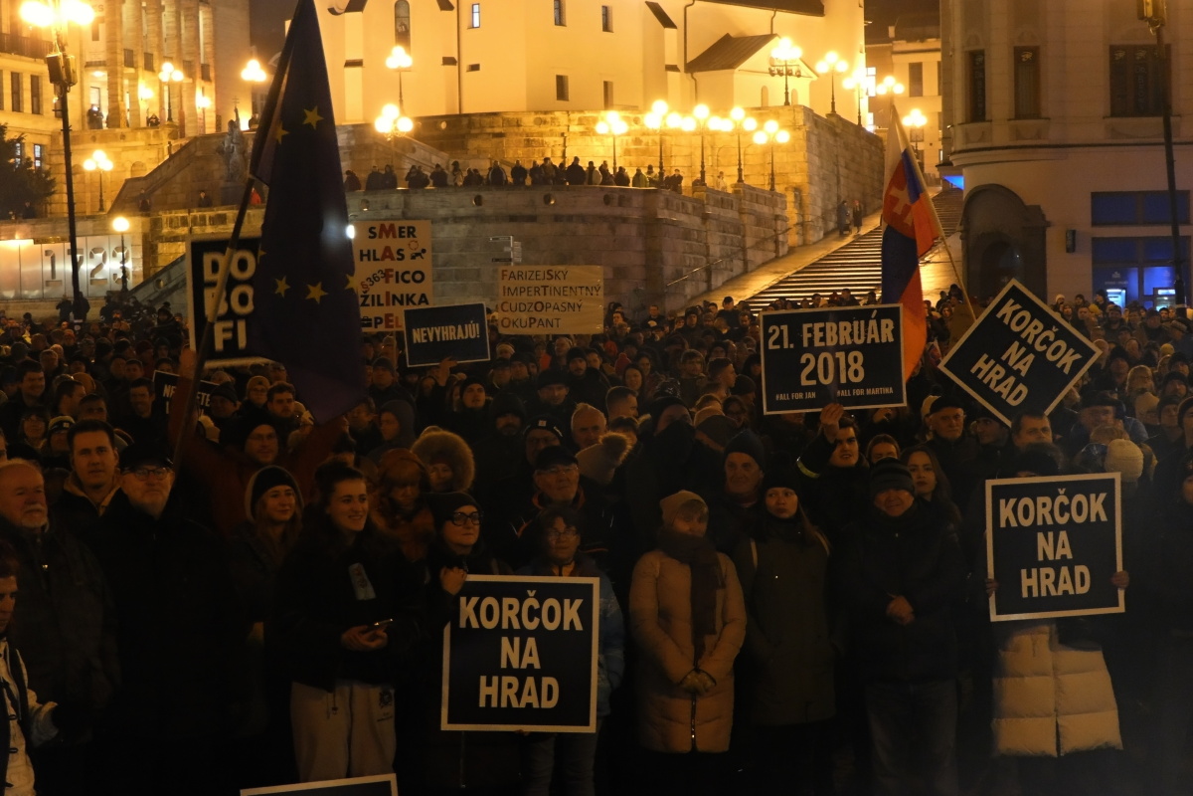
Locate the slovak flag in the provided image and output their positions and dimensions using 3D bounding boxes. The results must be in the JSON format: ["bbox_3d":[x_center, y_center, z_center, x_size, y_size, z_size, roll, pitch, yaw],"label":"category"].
[{"bbox_3d":[2.146,-1.034,16.500,0.420,1.850,0.350,-1,3,7],"label":"slovak flag"}]

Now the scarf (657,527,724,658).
[{"bbox_3d":[0.396,0.828,10.200,0.270,0.560,0.270,-1,3,-5],"label":"scarf"}]

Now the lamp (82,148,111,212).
[{"bbox_3d":[-25.196,-11.006,122.000,1.450,3.200,1.450,-1,3,0],"label":"lamp"}]

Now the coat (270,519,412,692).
[{"bbox_3d":[-0.924,0.754,8.800,0.520,0.650,0.380,-2,3,-13],"label":"coat"}]

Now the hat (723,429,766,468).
[{"bbox_3d":[0.741,0.251,12.100,0.200,0.200,0.225,-1,3,5],"label":"hat"}]

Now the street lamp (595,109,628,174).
[{"bbox_3d":[0.750,-11.971,114.000,1.500,3.200,1.500,-1,3,0],"label":"street lamp"}]

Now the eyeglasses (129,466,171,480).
[{"bbox_3d":[-1.626,0.273,8.800,0.145,0.050,0.140,-2,3,-19],"label":"eyeglasses"}]

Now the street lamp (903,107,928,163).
[{"bbox_3d":[18.499,-15.162,140.000,1.400,2.950,0.480,-1,3,13],"label":"street lamp"}]

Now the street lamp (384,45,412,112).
[{"bbox_3d":[-7.468,-12.024,92.000,0.600,2.700,1.200,-4,4,-45],"label":"street lamp"}]

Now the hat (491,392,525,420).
[{"bbox_3d":[-0.531,0.054,14.600,0.205,0.190,0.220,-1,3,-6],"label":"hat"}]

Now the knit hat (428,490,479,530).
[{"bbox_3d":[-0.578,0.453,9.800,0.190,0.170,0.240,-3,3,-31],"label":"knit hat"}]

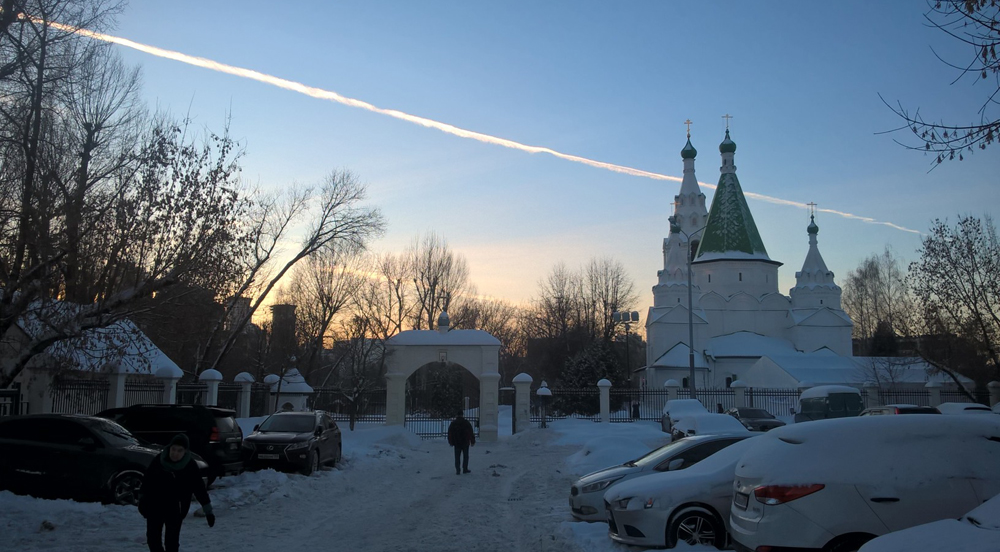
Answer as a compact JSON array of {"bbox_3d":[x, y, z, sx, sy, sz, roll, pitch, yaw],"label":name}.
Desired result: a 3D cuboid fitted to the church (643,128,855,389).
[{"bbox_3d":[25.800,-0.629,91.012,22.000,31.500,24.000,0,-8,0],"label":"church"}]

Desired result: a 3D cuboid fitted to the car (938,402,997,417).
[{"bbox_3d":[22.200,7.068,39.000,1.780,1.620,4.400,0,-9,0],"label":"car"}]

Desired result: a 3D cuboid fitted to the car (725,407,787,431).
[{"bbox_3d":[10.340,6.243,33.092,1.740,1.450,4.500,1,-9,-3],"label":"car"}]

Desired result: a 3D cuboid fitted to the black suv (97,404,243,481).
[{"bbox_3d":[-8.450,3.809,17.638,4.750,1.870,1.900,0,-8,1],"label":"black suv"}]

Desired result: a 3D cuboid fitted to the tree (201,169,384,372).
[{"bbox_3d":[-10.297,1.191,39.500,9.000,12.900,7.000,0,-9,0],"label":"tree"}]

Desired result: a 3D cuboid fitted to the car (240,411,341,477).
[{"bbox_3d":[-5.687,4.489,21.960,1.885,1.700,4.770,0,-9,2],"label":"car"}]

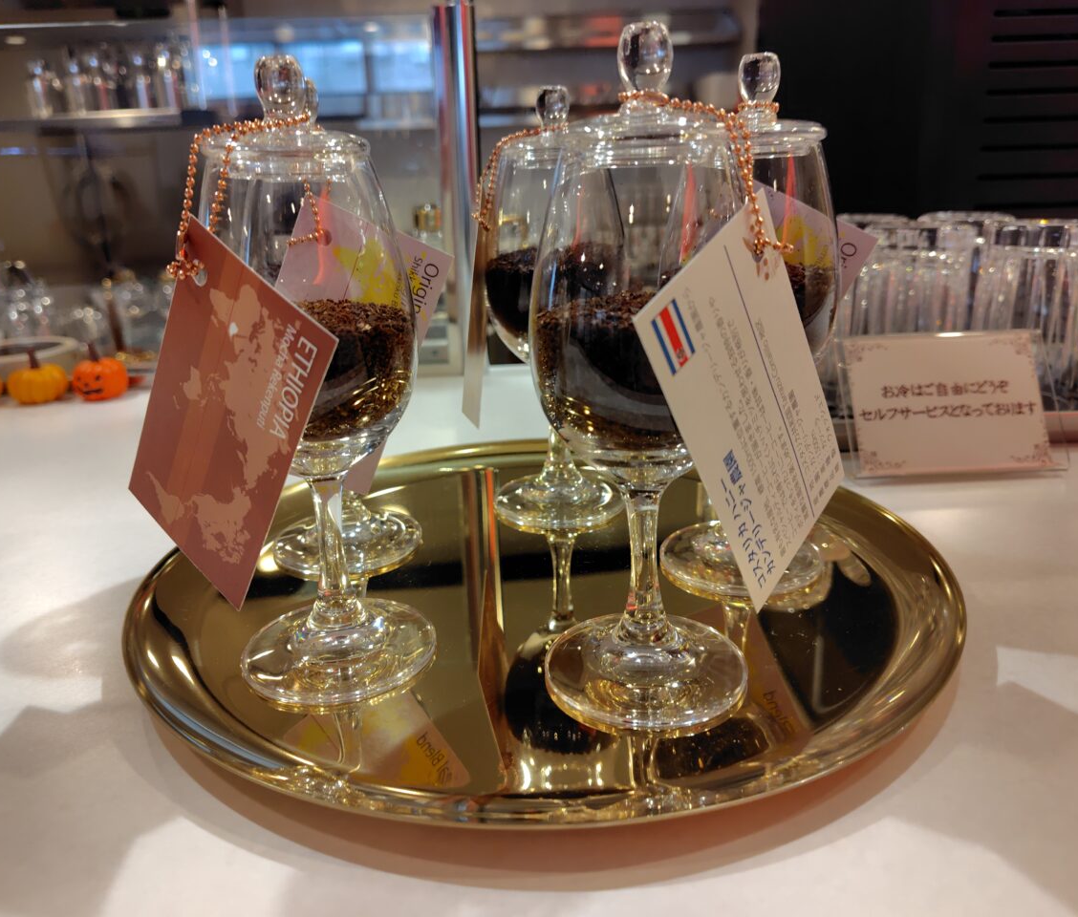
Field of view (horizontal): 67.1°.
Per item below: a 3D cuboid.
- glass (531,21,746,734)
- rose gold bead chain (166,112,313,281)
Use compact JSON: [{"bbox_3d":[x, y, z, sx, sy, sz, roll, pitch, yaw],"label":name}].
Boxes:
[{"bbox_3d":[0.029,-0.019,0.218,0.062,0.173,0.062,-2,18,0],"label":"glass"},{"bbox_3d":[-0.077,-0.068,0.206,0.021,0.041,0.045,8,21,28],"label":"rose gold bead chain"}]

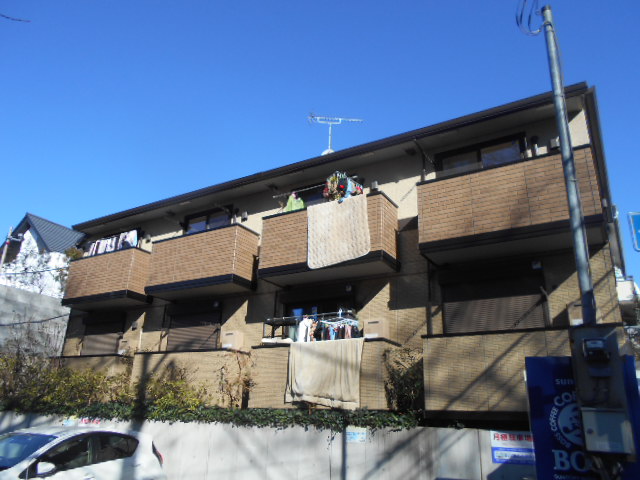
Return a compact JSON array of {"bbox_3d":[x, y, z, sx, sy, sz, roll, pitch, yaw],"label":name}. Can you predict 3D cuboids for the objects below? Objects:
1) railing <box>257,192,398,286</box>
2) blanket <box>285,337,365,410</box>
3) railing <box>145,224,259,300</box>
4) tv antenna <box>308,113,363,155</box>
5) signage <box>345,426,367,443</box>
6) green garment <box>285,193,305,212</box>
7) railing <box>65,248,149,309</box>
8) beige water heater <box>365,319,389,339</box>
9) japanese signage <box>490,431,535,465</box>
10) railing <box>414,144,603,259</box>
[{"bbox_3d":[0.159,0.063,10.286,2.944,1.386,0.887,-10,-23,30],"label":"railing"},{"bbox_3d":[0.133,2.485,8.849,1.630,1.260,0.210,-10,-23,30],"label":"blanket"},{"bbox_3d":[-3.022,0.653,12.282,3.000,1.416,0.840,-10,-23,30],"label":"railing"},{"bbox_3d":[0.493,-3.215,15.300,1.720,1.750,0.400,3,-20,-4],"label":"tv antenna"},{"bbox_3d":[0.596,3.229,7.969,0.359,0.238,0.020,-5,-21,18],"label":"signage"},{"bbox_3d":[-0.571,-0.745,11.197,0.220,0.620,0.550,-10,-23,30],"label":"green garment"},{"bbox_3d":[-6.160,1.226,14.125,2.928,1.416,0.840,-10,-23,30],"label":"railing"},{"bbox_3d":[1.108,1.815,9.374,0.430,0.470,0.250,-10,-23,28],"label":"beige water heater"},{"bbox_3d":[2.888,3.100,7.175,0.608,0.447,0.020,-5,-21,18],"label":"japanese signage"},{"bbox_3d":[3.275,-0.512,8.466,2.884,1.386,0.887,-10,-23,30],"label":"railing"}]

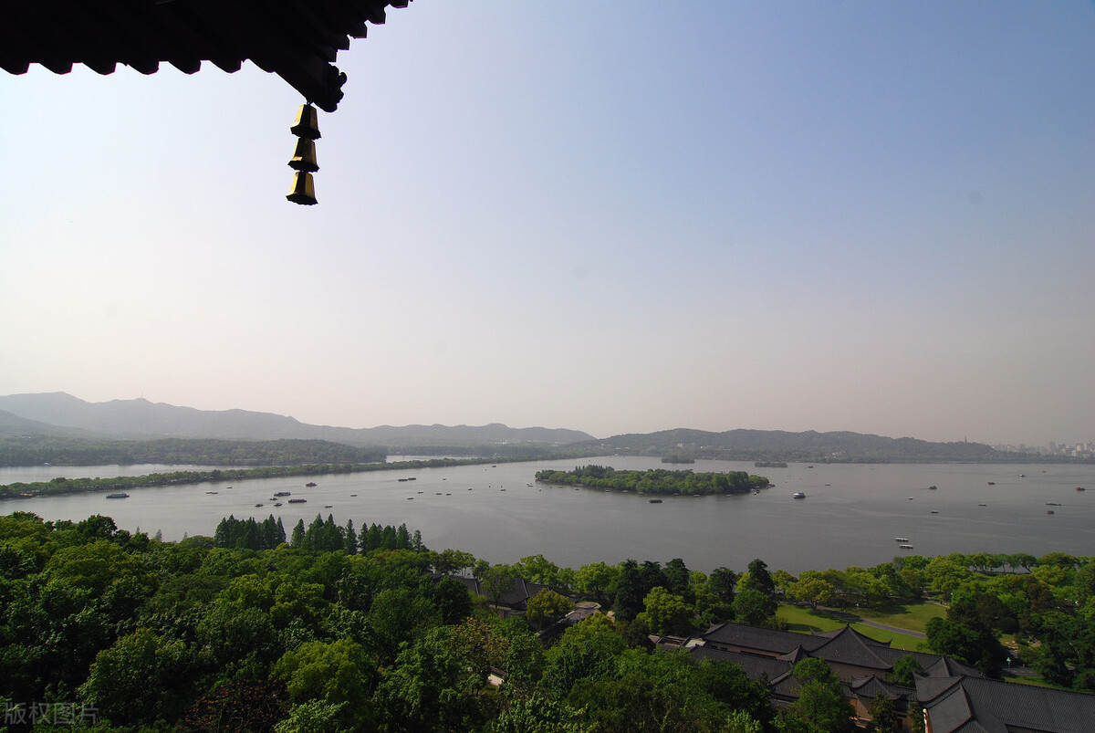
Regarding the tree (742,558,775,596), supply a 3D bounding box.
[{"bbox_3d":[85.340,86.556,220.638,12.216,16.850,12.216,0,-8,0],"label":"tree"}]

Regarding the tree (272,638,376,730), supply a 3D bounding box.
[{"bbox_3d":[-32.630,46.260,79.980,14.480,12.630,14.480,0,-9,0],"label":"tree"}]

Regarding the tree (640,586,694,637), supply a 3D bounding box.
[{"bbox_3d":[38.103,78.484,175.755,15.968,13.989,15.968,0,-8,0],"label":"tree"}]

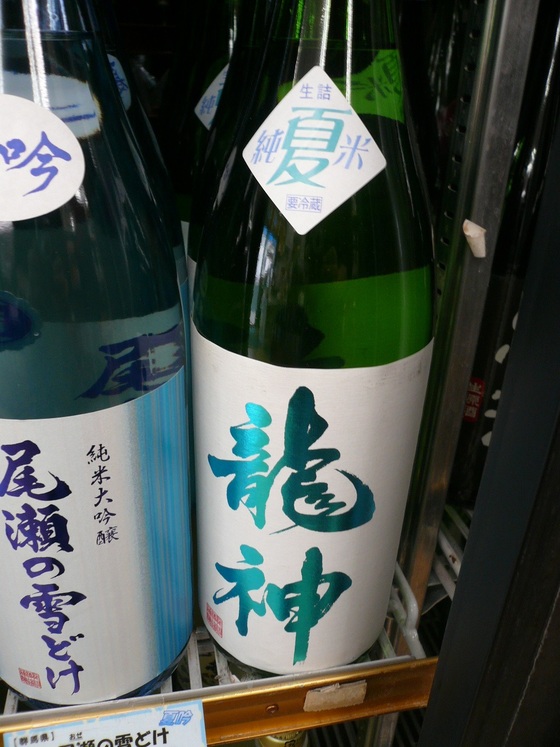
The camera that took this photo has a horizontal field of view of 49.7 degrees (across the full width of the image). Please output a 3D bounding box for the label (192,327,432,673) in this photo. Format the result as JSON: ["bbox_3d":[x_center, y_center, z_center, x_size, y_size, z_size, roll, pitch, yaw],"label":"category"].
[{"bbox_3d":[0.006,0.059,0.283,0.105,0.170,0.061,8,28,11],"label":"label"}]

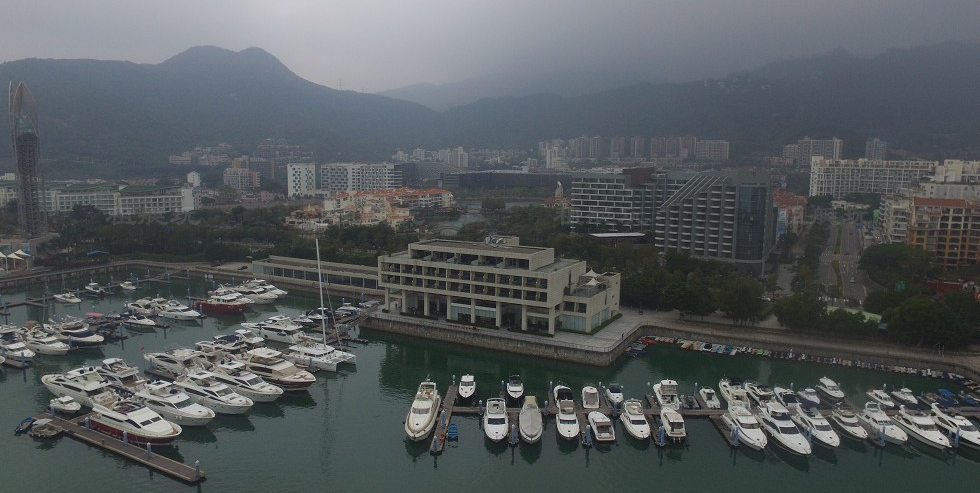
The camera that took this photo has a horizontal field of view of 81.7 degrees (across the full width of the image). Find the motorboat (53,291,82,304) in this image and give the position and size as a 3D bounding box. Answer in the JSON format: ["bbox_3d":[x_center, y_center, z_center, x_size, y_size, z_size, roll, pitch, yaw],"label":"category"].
[{"bbox_3d":[-153.294,18.027,203.701,13.000,2.900,3.500,4,8,28],"label":"motorboat"}]

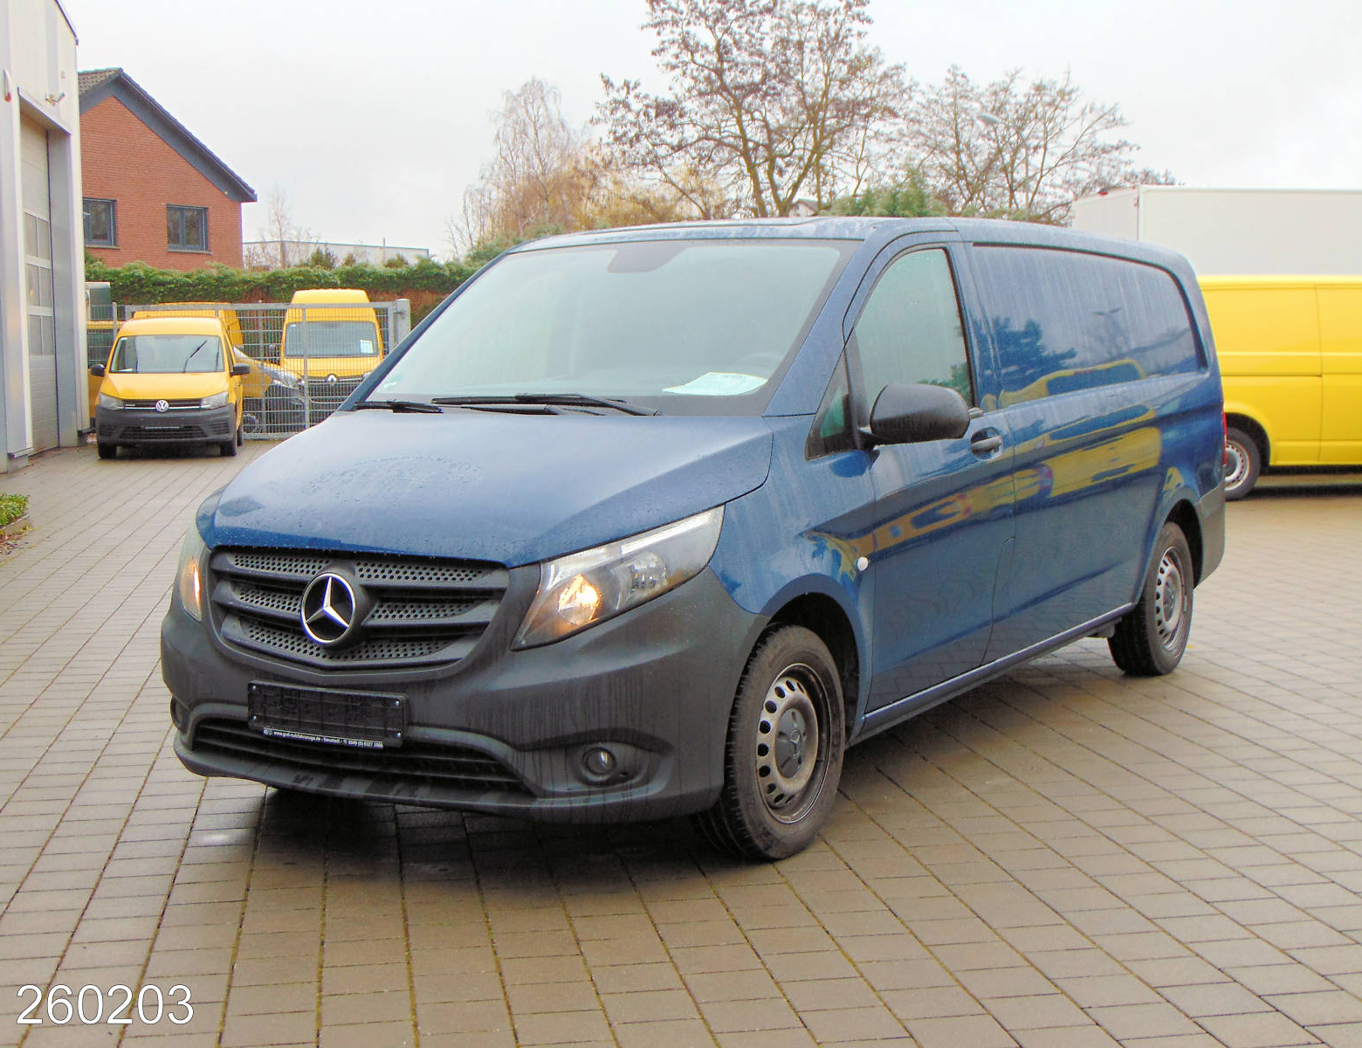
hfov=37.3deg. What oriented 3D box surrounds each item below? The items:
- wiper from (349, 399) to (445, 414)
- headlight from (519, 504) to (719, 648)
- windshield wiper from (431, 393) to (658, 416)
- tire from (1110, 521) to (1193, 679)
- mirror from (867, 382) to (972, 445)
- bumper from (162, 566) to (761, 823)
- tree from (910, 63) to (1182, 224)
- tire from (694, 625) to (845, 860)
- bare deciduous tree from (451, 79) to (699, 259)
[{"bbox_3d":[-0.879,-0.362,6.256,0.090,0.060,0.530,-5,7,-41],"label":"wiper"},{"bbox_3d":[-0.137,0.130,5.078,0.390,0.345,0.490,2,6,31],"label":"headlight"},{"bbox_3d":[-0.419,-0.337,5.885,0.820,0.075,0.100,2,6,31],"label":"windshield wiper"},{"bbox_3d":[1.994,0.307,8.474,0.205,0.655,0.660,2,6,31],"label":"tire"},{"bbox_3d":[0.670,-0.320,5.850,0.240,0.180,0.200,2,6,31],"label":"mirror"},{"bbox_3d":[-0.767,0.395,5.438,1.900,0.650,0.630,2,6,31],"label":"bumper"},{"bbox_3d":[9.406,-7.567,52.374,6.720,8.500,6.050,0,5,10],"label":"tree"},{"bbox_3d":[0.243,0.590,5.538,0.205,0.655,0.660,2,6,31],"label":"tire"},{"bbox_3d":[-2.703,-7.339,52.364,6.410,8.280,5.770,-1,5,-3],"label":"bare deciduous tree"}]

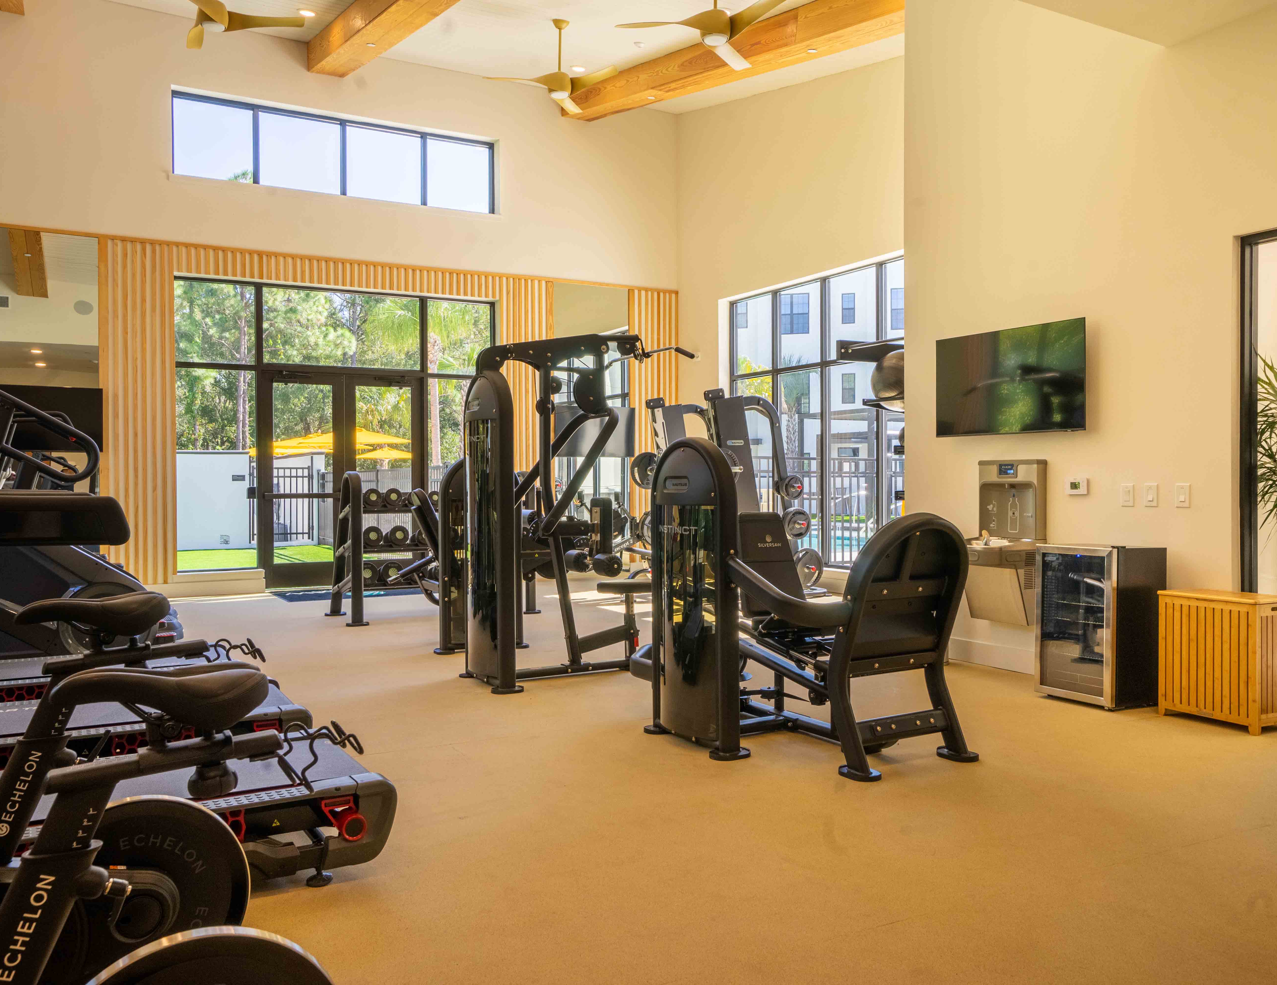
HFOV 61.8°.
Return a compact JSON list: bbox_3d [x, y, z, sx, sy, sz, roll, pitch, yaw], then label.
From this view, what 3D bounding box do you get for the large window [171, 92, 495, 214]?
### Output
[{"bbox_3d":[-3.378,-3.839,12.267,3.657,0.932,0.108,-1,1,-29],"label":"large window"}]

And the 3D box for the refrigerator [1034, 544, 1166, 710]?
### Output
[{"bbox_3d":[2.545,0.713,5.877,0.437,0.839,0.496,-1,1,-30],"label":"refrigerator"}]

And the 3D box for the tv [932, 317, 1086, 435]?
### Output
[{"bbox_3d":[2.281,-0.683,6.611,0.084,0.644,1.147,-1,1,-29],"label":"tv"}]

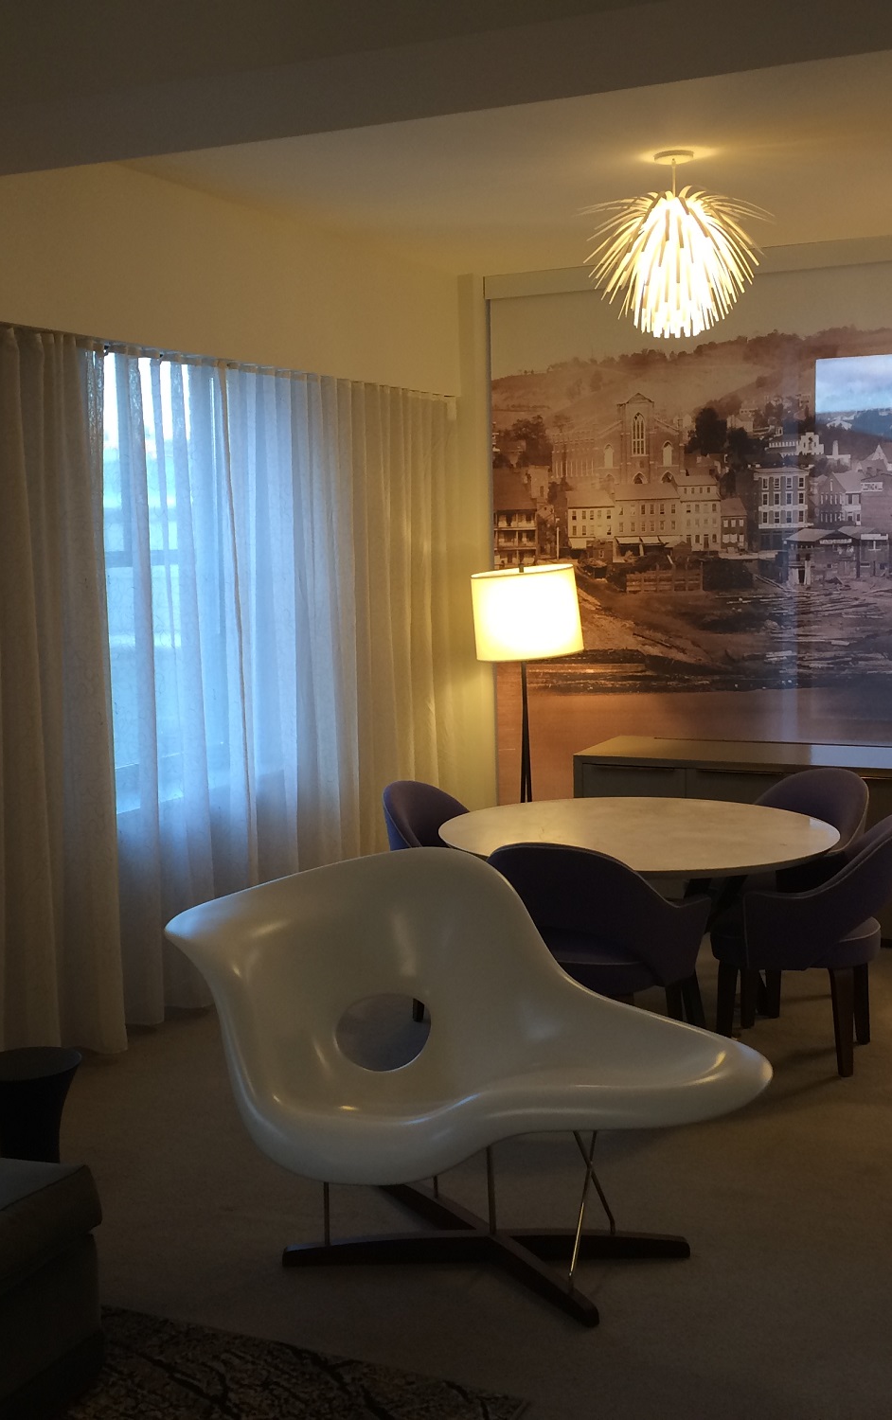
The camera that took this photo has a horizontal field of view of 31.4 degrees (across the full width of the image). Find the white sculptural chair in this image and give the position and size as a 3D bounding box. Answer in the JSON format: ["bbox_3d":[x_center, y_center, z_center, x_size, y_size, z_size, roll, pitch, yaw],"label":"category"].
[{"bbox_3d":[0.030,0.839,3.780,1.500,0.870,0.860,-1,6,6],"label":"white sculptural chair"}]

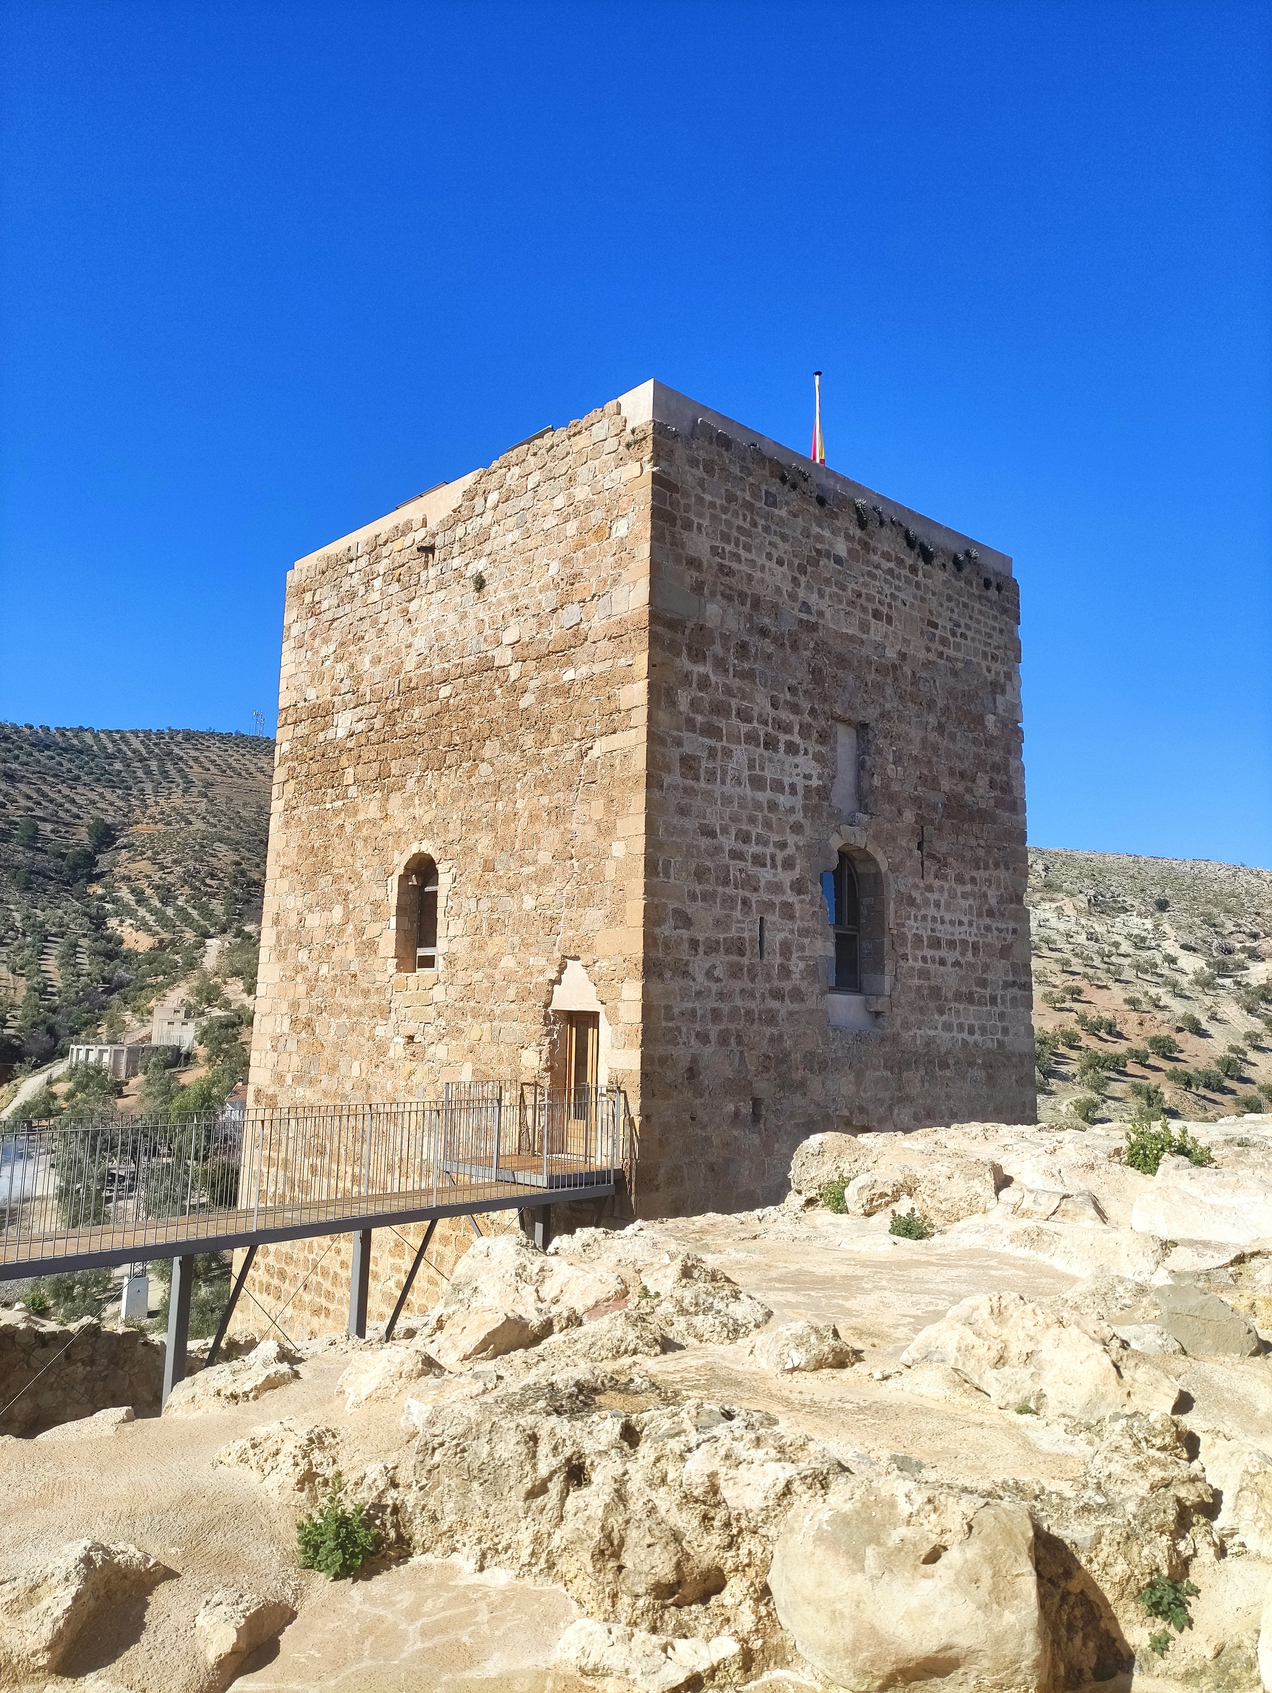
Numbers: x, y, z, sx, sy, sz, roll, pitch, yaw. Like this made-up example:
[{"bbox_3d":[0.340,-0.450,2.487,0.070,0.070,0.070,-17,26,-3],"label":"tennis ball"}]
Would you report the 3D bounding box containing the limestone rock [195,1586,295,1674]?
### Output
[{"bbox_3d":[-1.402,2.814,4.400,0.327,0.212,0.360,2,-10,-5],"label":"limestone rock"}]

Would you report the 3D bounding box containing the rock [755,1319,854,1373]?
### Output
[{"bbox_3d":[1.022,3.025,7.400,0.618,0.254,0.500,0,-10,8],"label":"rock"}]

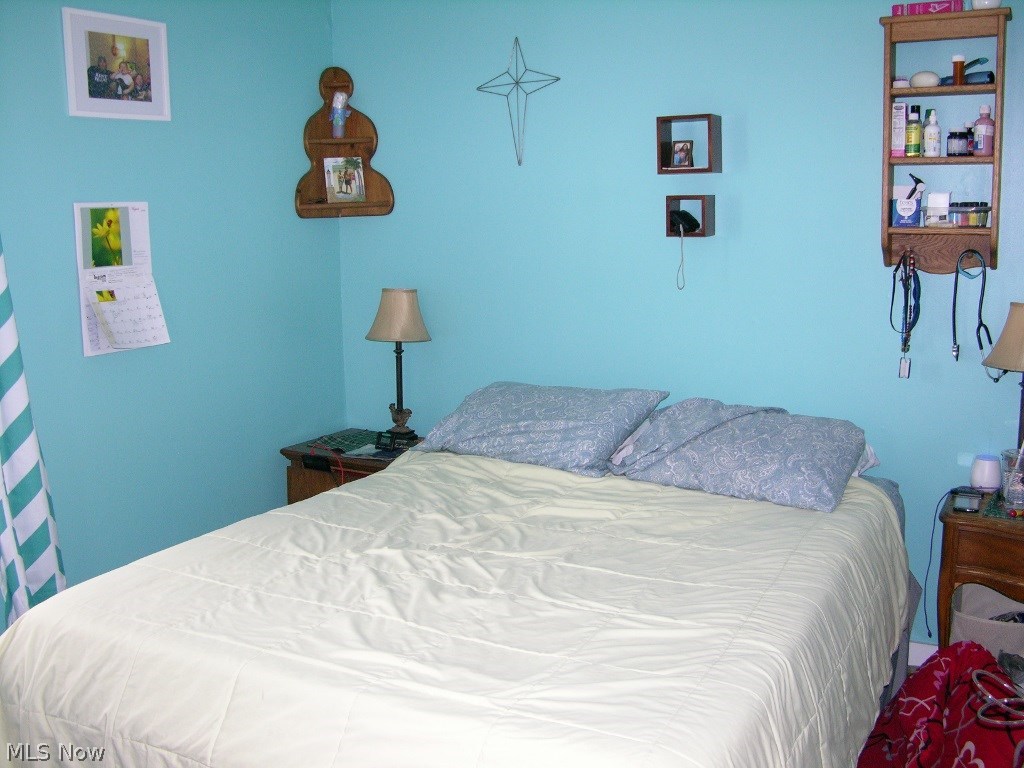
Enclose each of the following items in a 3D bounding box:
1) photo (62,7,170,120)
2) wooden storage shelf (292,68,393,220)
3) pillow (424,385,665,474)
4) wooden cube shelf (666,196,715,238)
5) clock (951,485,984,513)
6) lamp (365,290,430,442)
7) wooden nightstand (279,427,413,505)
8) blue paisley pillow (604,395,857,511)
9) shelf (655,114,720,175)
[{"bbox_3d":[-1.228,-0.995,3.255,0.020,0.310,0.385,5,11,31],"label":"photo"},{"bbox_3d":[-0.667,-0.956,4.066,0.370,0.590,0.185,-3,10,-13],"label":"wooden storage shelf"},{"bbox_3d":[0.095,0.136,3.440,0.680,0.145,0.450,5,31,31],"label":"pillow"},{"bbox_3d":[0.579,-0.545,3.366,0.137,0.133,0.088,5,11,31],"label":"wooden cube shelf"},{"bbox_3d":[1.274,0.323,2.880,0.085,0.050,0.075,5,11,31],"label":"clock"},{"bbox_3d":[-0.431,-0.075,3.924,0.250,0.560,0.250,-1,10,0],"label":"lamp"},{"bbox_3d":[-0.507,0.519,3.872,0.500,0.590,0.430,5,11,31],"label":"wooden nightstand"},{"bbox_3d":[0.653,0.193,3.040,0.690,0.145,0.440,5,31,31],"label":"blue paisley pillow"},{"bbox_3d":[0.570,-0.768,3.331,0.188,0.184,0.088,5,11,31],"label":"shelf"}]

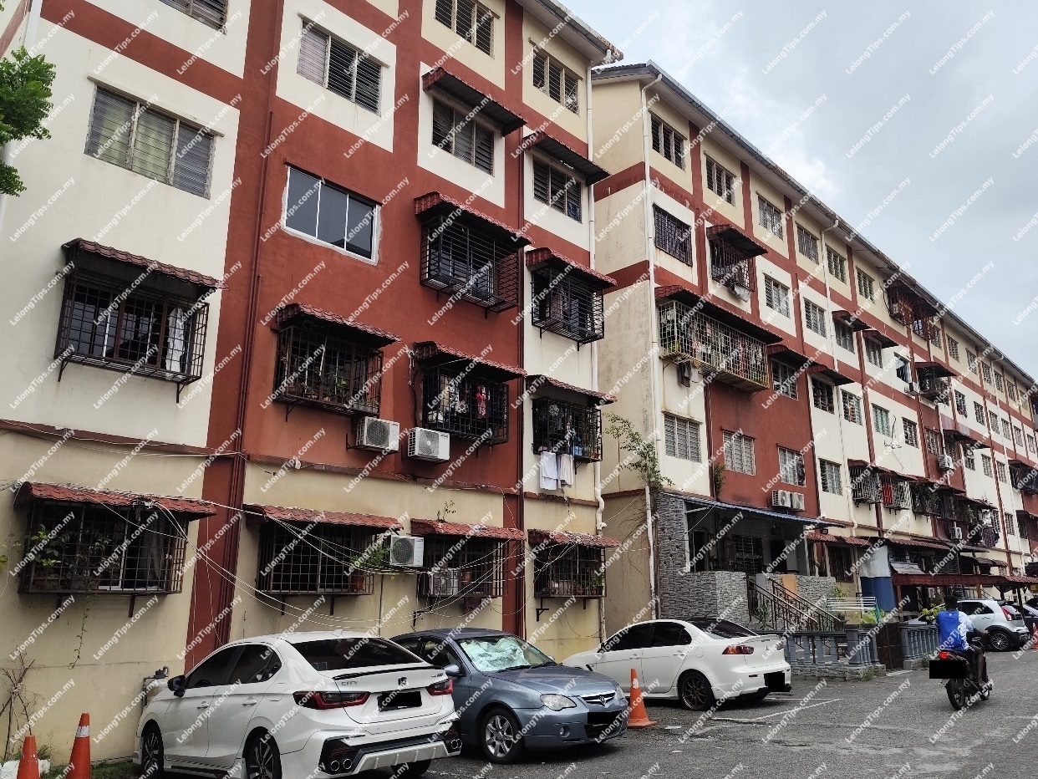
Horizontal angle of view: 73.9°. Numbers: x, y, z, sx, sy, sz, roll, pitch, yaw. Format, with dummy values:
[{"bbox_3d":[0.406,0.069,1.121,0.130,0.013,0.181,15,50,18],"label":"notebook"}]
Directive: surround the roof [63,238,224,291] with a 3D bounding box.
[{"bbox_3d":[-5.021,-1.616,9.362,0.930,0.410,1.860,-14,-19,42],"label":"roof"}]

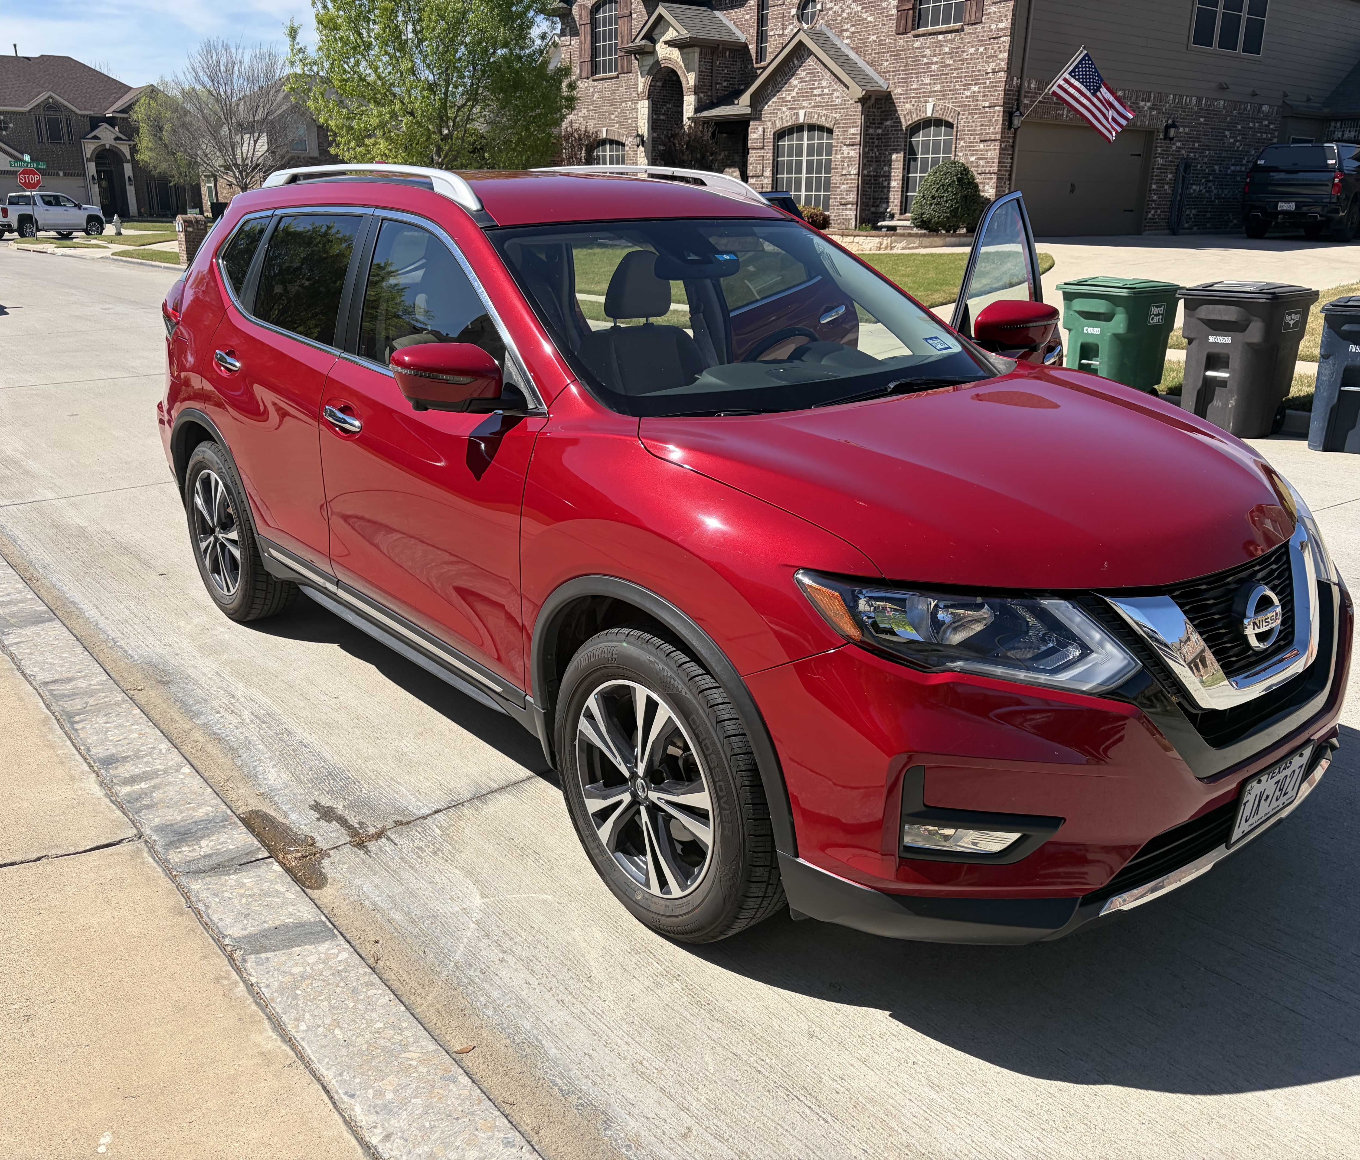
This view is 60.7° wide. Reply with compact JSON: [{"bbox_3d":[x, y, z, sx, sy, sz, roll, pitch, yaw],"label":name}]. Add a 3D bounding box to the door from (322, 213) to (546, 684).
[{"bbox_3d":[-0.659,-0.393,3.180,0.270,1.170,1.160,-15,23,-37],"label":"door"}]

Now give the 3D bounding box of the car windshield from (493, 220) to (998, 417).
[{"bbox_3d":[0.200,-0.776,3.272,1.380,0.150,0.860,-15,56,-37],"label":"car windshield"}]

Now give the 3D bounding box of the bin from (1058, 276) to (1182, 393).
[{"bbox_3d":[3.770,-2.050,10.065,0.860,1.070,0.730,-14,23,-38],"label":"bin"}]

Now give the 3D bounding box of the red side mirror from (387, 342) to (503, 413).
[{"bbox_3d":[-0.571,-0.495,2.850,0.245,0.165,0.185,-14,23,-38],"label":"red side mirror"}]

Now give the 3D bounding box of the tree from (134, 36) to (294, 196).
[{"bbox_3d":[-18.088,-17.496,45.591,5.980,6.850,5.680,-6,19,-20],"label":"tree"}]

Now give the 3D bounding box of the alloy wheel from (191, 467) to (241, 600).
[{"bbox_3d":[-1.744,-0.203,4.602,0.190,0.490,0.490,-14,23,-38],"label":"alloy wheel"}]

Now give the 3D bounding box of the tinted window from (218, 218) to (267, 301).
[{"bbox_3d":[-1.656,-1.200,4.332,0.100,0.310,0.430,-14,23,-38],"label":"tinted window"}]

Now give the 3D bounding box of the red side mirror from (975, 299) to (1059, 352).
[{"bbox_3d":[1.111,-0.827,3.795,0.260,0.175,0.170,10,21,29],"label":"red side mirror"}]

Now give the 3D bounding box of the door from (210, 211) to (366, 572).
[{"bbox_3d":[-1.337,-0.674,3.975,0.240,1.140,1.060,-14,23,-38],"label":"door"}]

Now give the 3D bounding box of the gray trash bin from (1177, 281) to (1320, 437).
[{"bbox_3d":[4.270,-1.680,8.890,0.850,1.100,0.720,-15,24,-41],"label":"gray trash bin"}]

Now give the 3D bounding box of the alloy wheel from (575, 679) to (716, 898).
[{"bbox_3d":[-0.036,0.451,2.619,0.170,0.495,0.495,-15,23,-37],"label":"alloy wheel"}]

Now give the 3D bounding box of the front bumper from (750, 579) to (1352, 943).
[{"bbox_3d":[1.016,0.296,2.606,1.830,0.600,0.650,-14,23,-38],"label":"front bumper"}]

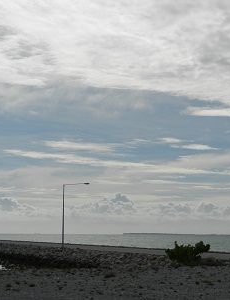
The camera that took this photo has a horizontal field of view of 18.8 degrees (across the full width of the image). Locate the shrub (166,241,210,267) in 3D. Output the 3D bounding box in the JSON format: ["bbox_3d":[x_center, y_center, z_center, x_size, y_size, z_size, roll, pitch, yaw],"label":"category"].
[{"bbox_3d":[3.608,5.165,34.500,2.150,1.260,1.800,0,-7,0],"label":"shrub"}]

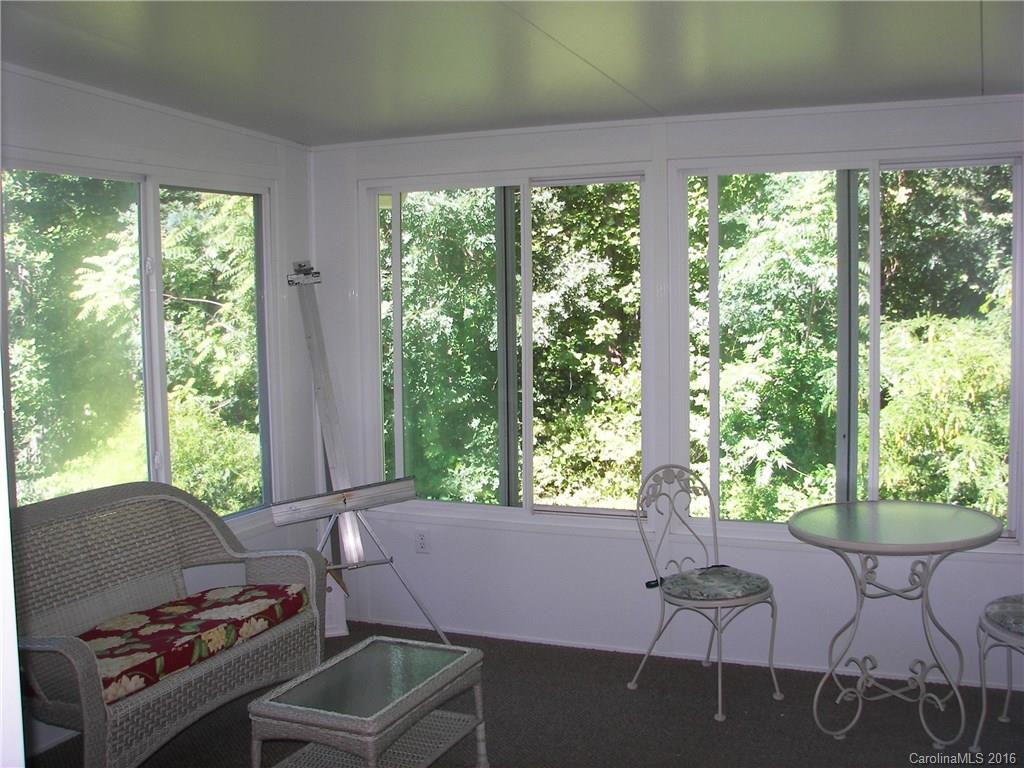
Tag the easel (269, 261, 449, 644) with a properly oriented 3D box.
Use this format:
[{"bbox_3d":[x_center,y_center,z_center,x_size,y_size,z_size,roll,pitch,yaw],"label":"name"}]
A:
[{"bbox_3d":[-0.652,0.309,4.734,0.800,1.680,0.580,-2,4,-16],"label":"easel"}]

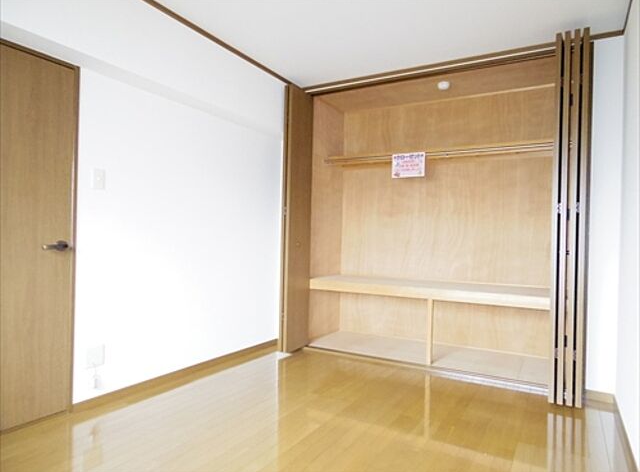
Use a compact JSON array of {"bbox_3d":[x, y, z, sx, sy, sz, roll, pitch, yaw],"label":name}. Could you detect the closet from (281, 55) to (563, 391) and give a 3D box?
[{"bbox_3d":[0.930,-0.116,3.707,2.184,2.361,0.905,1,0,30],"label":"closet"}]

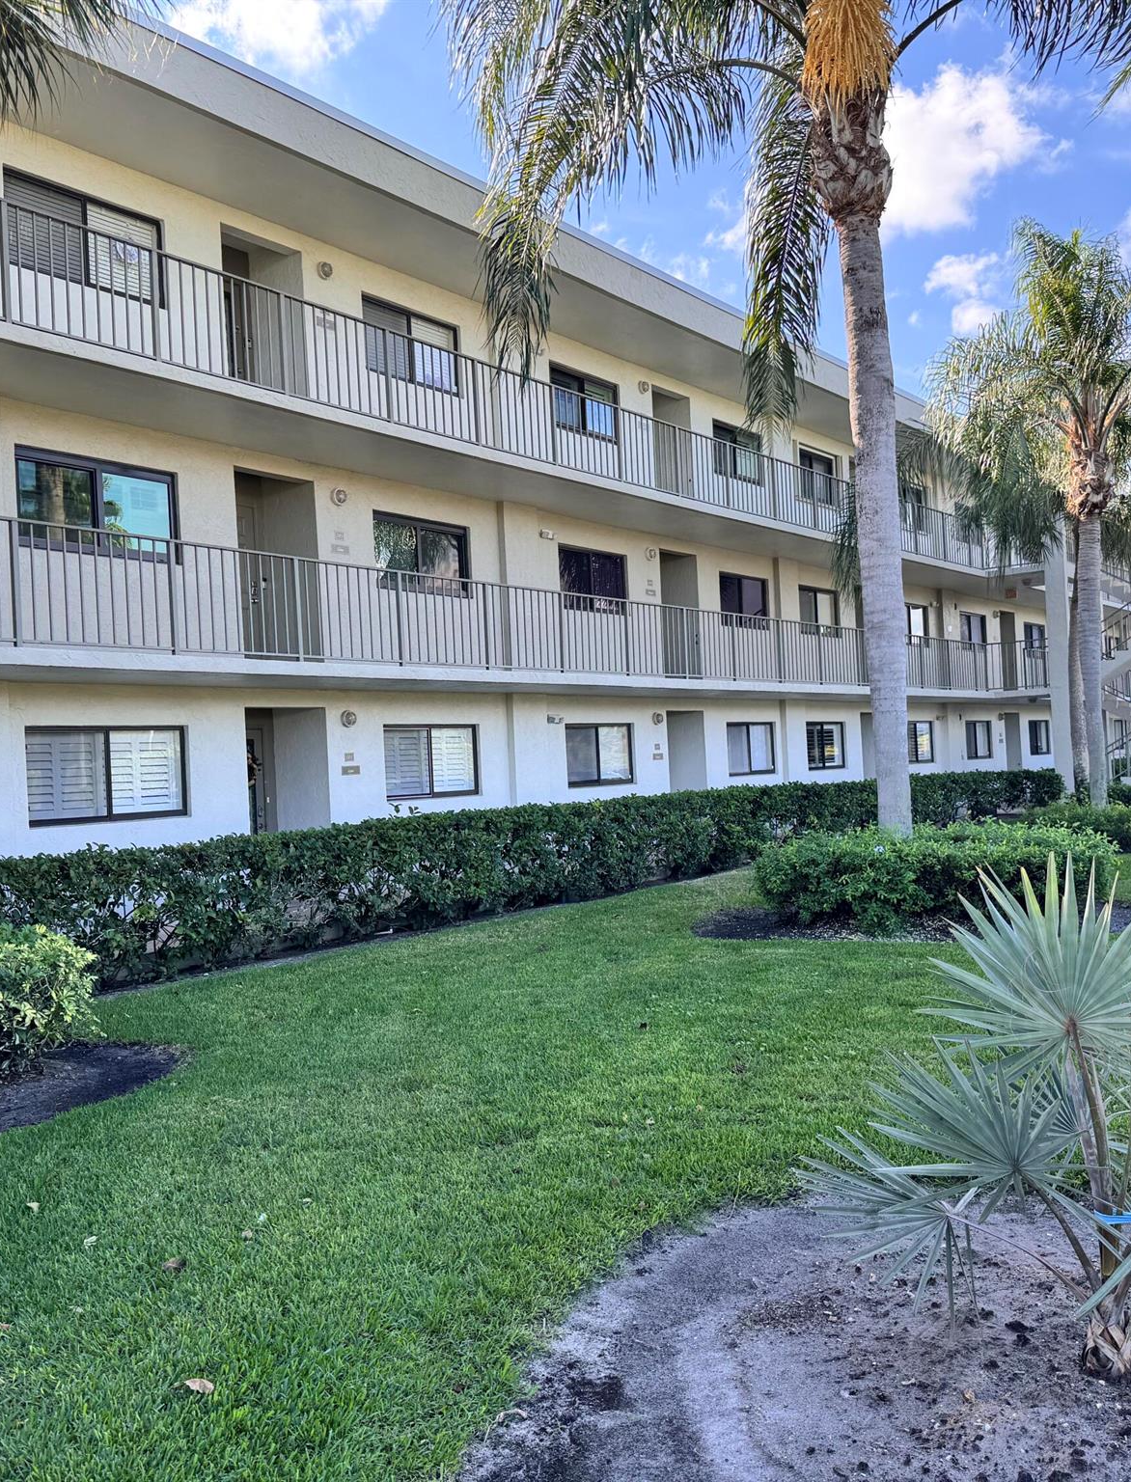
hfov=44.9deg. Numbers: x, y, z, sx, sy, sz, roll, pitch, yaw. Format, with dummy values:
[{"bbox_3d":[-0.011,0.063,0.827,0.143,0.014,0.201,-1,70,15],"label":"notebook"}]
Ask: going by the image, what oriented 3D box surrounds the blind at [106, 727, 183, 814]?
[{"bbox_3d":[-4.348,0.299,14.216,0.060,0.856,0.900,-4,-2,36],"label":"blind"}]

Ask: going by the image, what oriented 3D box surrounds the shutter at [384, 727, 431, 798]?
[{"bbox_3d":[-2.001,0.260,17.451,0.060,0.856,0.897,-4,-2,36],"label":"shutter"}]

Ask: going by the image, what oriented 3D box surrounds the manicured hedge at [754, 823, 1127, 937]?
[{"bbox_3d":[3.480,1.263,13.350,3.300,0.760,2.500,-3,-1,0],"label":"manicured hedge"}]

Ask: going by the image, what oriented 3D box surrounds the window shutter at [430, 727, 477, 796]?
[{"bbox_3d":[-1.484,0.250,18.164,0.060,0.850,0.891,-4,-2,36],"label":"window shutter"}]

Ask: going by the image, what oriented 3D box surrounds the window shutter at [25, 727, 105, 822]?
[{"bbox_3d":[-4.913,0.316,13.436,0.060,0.861,0.878,-4,-2,36],"label":"window shutter"}]

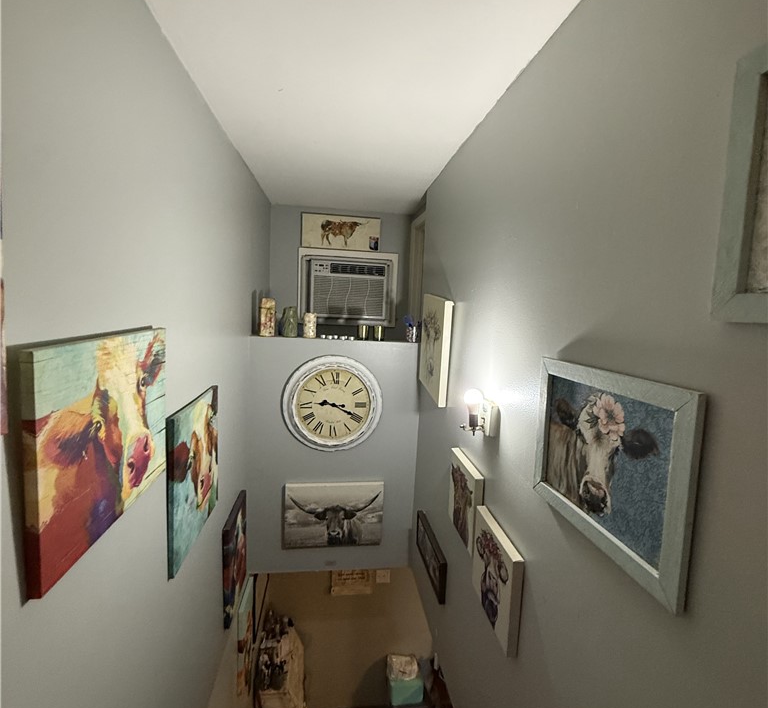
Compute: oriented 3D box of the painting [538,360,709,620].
[{"bbox_3d":[0.445,0.211,0.874,0.021,0.357,0.468,1,6,-7],"label":"painting"}]

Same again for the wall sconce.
[{"bbox_3d":[0.324,0.199,1.419,0.122,0.168,0.078,1,6,-7],"label":"wall sconce"}]

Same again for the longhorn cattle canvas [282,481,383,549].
[{"bbox_3d":[-0.325,1.055,2.724,0.635,0.442,0.034,1,6,-7],"label":"longhorn cattle canvas"}]

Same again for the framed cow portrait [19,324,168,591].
[{"bbox_3d":[-0.603,0.165,0.928,0.022,0.406,0.523,1,6,-7],"label":"framed cow portrait"}]

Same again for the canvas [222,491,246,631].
[{"bbox_3d":[-0.763,1.037,2.148,0.030,0.497,0.412,1,6,-7],"label":"canvas"}]

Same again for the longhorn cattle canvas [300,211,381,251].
[{"bbox_3d":[-0.332,-0.950,3.270,0.609,0.259,0.024,1,6,-7],"label":"longhorn cattle canvas"}]

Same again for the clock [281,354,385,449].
[{"bbox_3d":[-0.323,0.316,2.630,0.628,0.626,0.051,1,6,-7],"label":"clock"}]

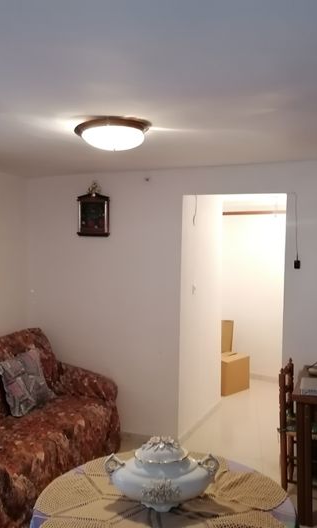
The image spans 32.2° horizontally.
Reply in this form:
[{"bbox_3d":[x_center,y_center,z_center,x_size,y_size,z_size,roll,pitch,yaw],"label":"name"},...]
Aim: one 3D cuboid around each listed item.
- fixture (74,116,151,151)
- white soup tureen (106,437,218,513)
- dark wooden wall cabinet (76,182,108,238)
[{"bbox_3d":[-0.224,-0.623,2.700,0.375,0.120,0.375,0,3,0],"label":"fixture"},{"bbox_3d":[0.010,0.691,1.840,0.375,0.235,0.260,0,3,0],"label":"white soup tureen"},{"bbox_3d":[-0.558,-0.464,4.680,0.275,0.445,0.060,1,3,20],"label":"dark wooden wall cabinet"}]

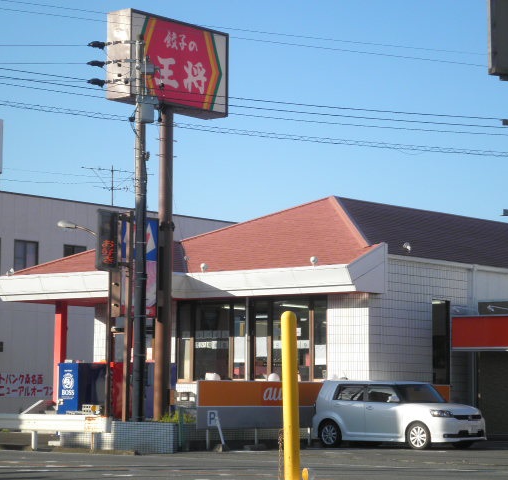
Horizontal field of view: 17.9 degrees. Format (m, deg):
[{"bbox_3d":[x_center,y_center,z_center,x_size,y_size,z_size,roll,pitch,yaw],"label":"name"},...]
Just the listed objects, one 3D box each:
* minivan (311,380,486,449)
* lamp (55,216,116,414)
[{"bbox_3d":[3.420,4.165,38.450,4.200,1.620,1.780,-4,-7,41],"label":"minivan"},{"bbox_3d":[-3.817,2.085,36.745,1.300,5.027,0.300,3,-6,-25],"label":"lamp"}]

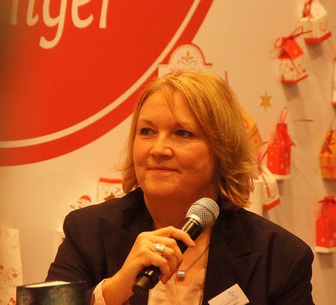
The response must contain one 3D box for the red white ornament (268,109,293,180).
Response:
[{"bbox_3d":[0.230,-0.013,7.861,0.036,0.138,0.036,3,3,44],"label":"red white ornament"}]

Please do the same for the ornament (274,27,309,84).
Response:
[{"bbox_3d":[0.255,-0.197,7.873,0.040,0.107,0.036,3,15,44],"label":"ornament"}]

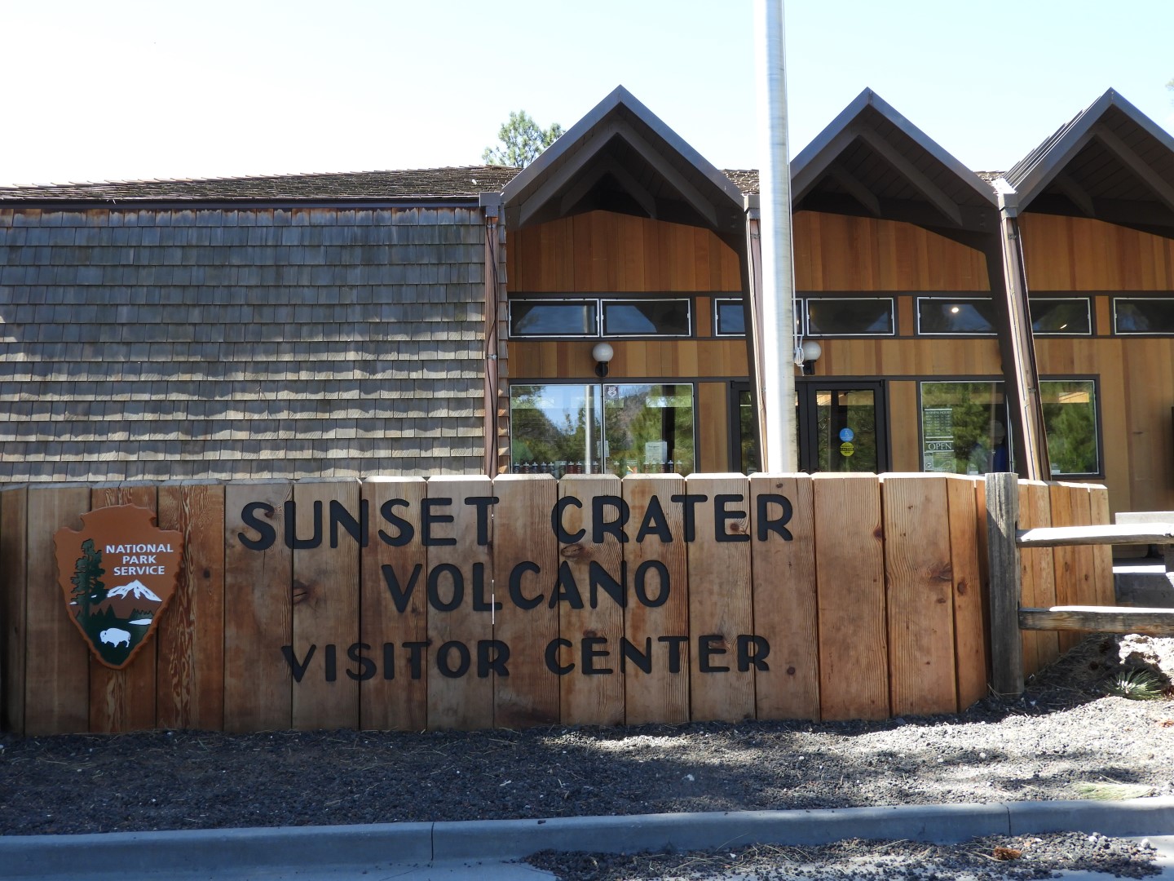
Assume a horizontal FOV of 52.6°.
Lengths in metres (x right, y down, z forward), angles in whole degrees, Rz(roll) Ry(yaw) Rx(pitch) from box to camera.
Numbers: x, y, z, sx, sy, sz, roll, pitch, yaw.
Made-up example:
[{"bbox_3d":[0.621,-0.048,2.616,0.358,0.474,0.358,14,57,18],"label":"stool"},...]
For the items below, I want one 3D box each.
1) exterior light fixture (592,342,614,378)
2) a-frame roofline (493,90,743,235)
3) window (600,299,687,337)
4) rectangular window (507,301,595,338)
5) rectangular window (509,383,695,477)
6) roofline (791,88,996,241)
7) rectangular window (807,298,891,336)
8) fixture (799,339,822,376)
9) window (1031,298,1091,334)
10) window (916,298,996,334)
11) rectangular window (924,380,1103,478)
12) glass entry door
[{"bbox_3d":[0.191,-0.935,13.816,0.257,0.414,0.290,-1,-5,-4],"label":"exterior light fixture"},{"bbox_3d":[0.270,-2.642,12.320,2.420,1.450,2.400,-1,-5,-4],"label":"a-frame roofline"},{"bbox_3d":[0.700,-1.450,14.065,1.078,0.457,0.100,-1,-5,-4],"label":"window"},{"bbox_3d":[-0.387,-1.438,13.980,1.070,0.457,0.100,-1,-5,-4],"label":"rectangular window"},{"bbox_3d":[0.190,-0.094,13.912,2.191,1.184,0.100,-1,-5,-4],"label":"rectangular window"},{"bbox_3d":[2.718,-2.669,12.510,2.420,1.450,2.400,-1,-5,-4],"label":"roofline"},{"bbox_3d":[3.164,-1.477,14.256,1.081,0.457,0.100,-1,-5,-4],"label":"rectangular window"},{"bbox_3d":[2.642,-0.967,14.007,0.253,0.414,0.290,-1,-5,-4],"label":"fixture"},{"bbox_3d":[5.619,-1.504,14.446,1.080,0.457,0.100,-1,-5,-4],"label":"window"},{"bbox_3d":[4.522,-1.492,14.361,1.080,0.457,0.100,-1,-5,-4],"label":"window"},{"bbox_3d":[5.094,-0.148,14.291,2.214,1.184,0.100,-1,-5,-4],"label":"rectangular window"},{"bbox_3d":[3.104,0.378,14.095,1.037,2.165,0.100,-1,-5,-4],"label":"glass entry door"}]

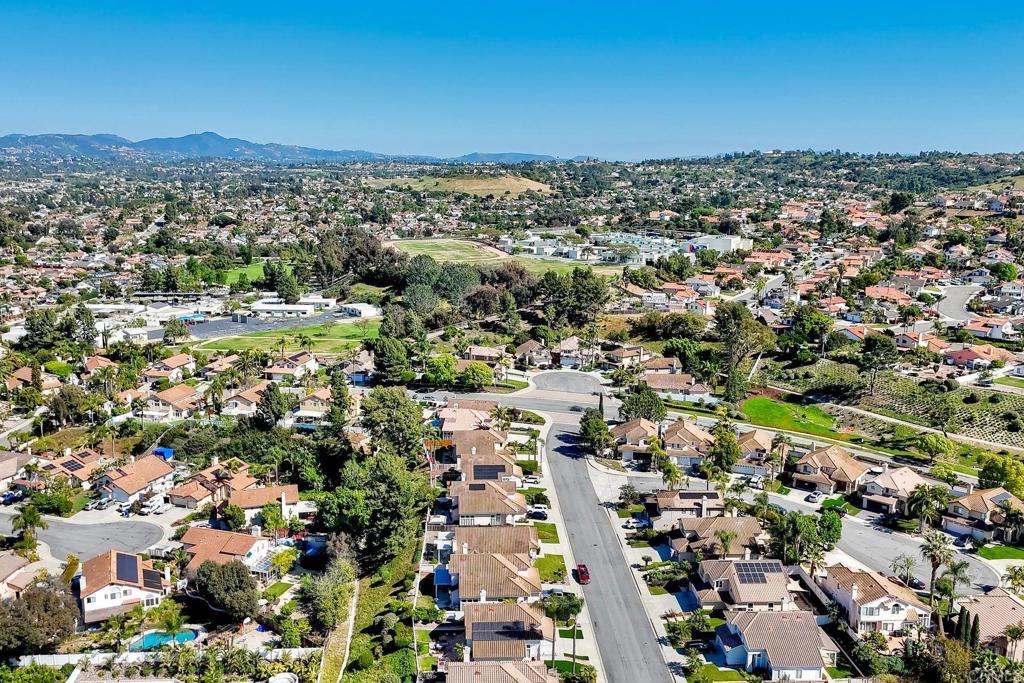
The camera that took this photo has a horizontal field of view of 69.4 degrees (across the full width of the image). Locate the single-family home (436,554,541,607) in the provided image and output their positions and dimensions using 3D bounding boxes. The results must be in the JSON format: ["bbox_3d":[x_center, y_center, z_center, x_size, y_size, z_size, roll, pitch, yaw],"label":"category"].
[{"bbox_3d":[-2.800,39.940,122.770,16.000,8.200,12.500,-1,14,-2],"label":"single-family home"}]

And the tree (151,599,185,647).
[{"bbox_3d":[-60.380,50.340,131.700,5.600,8.700,5.600,0,14,0],"label":"tree"}]

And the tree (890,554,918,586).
[{"bbox_3d":[68.330,40.030,128.640,4.700,6.200,4.700,0,14,0],"label":"tree"}]

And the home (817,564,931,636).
[{"bbox_3d":[64.610,44.440,133.250,12.800,7.400,16.200,-1,14,-5],"label":"home"}]

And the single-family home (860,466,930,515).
[{"bbox_3d":[93.900,35.900,179.820,12.600,7.500,16.500,10,17,34],"label":"single-family home"}]

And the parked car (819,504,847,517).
[{"bbox_3d":[67.520,35.700,155.570,1.900,1.600,4.900,-13,19,-41],"label":"parked car"}]

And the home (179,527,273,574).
[{"bbox_3d":[-59.000,42.150,147.460,17.200,7.000,13.200,3,14,14],"label":"home"}]

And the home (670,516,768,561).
[{"bbox_3d":[38.000,36.730,135.680,15.700,8.200,12.400,-1,14,-2],"label":"home"}]

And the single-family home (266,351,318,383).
[{"bbox_3d":[-88.670,9.590,295.730,12.800,7.400,16.600,4,15,16],"label":"single-family home"}]

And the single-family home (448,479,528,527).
[{"bbox_3d":[-4.800,33.160,150.040,16.000,8.200,12.700,-1,14,-2],"label":"single-family home"}]

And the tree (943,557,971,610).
[{"bbox_3d":[72.410,39.980,121.360,4.600,9.800,4.600,0,14,0],"label":"tree"}]

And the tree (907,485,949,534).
[{"bbox_3d":[92.270,36.970,163.290,7.600,11.200,7.000,0,14,0],"label":"tree"}]

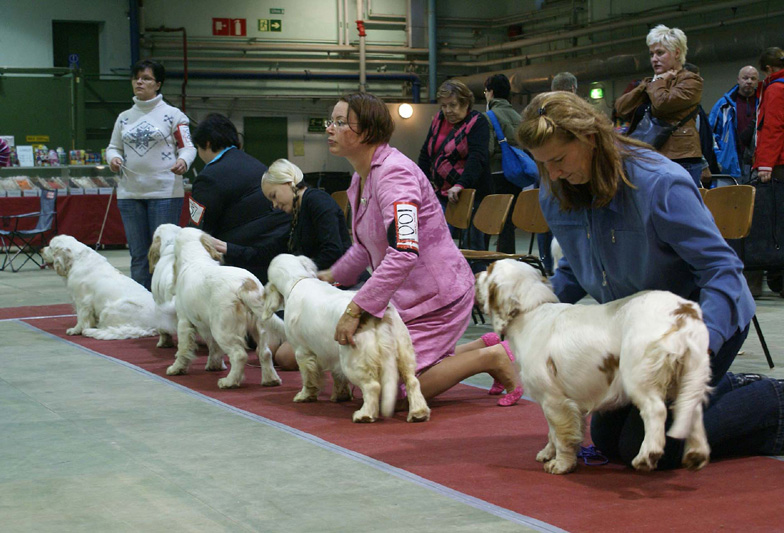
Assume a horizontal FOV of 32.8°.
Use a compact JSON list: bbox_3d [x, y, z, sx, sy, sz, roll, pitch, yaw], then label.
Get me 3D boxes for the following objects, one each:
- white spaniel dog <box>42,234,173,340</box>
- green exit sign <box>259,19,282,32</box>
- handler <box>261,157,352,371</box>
[{"bbox_3d":[-1.638,0.111,7.594,0.720,0.570,0.400,0,3,12],"label":"white spaniel dog"},{"bbox_3d":[-2.053,-4.053,22.452,0.400,0.200,0.020,-3,4,-27],"label":"green exit sign"},{"bbox_3d":[-0.430,-0.017,6.056,0.680,0.940,0.500,-2,3,-18],"label":"handler"}]

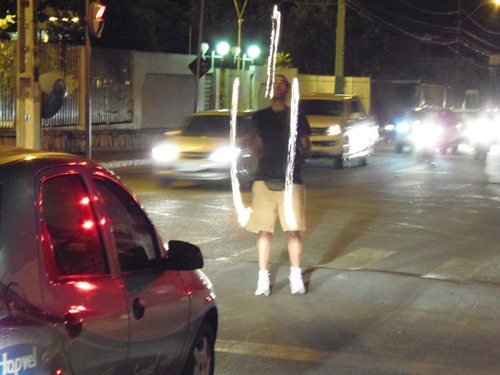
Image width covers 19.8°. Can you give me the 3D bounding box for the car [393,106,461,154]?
[{"bbox_3d":[6.370,-2.020,50.500,1.740,1.520,4.100,1,3,15],"label":"car"}]

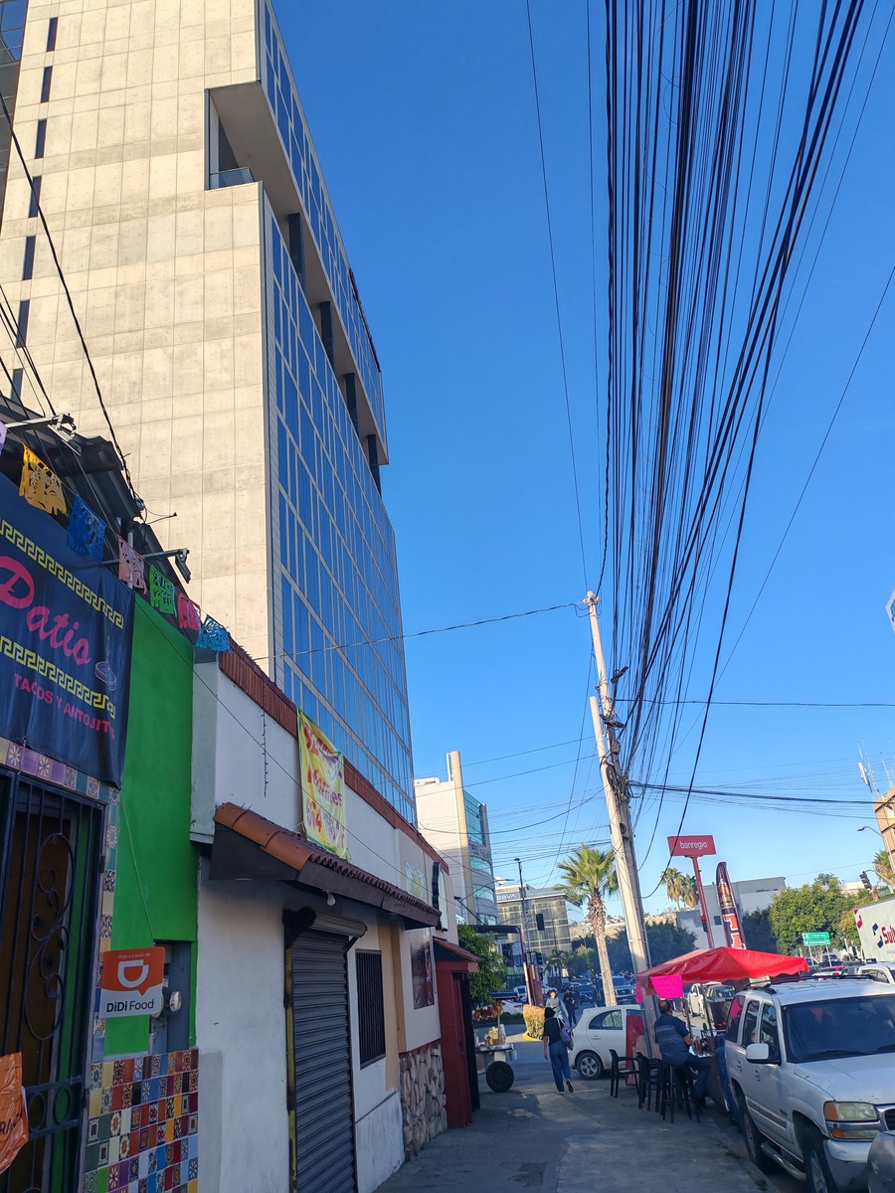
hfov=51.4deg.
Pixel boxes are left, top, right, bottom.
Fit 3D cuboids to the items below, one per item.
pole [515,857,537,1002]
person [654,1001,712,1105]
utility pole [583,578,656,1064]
[{"bbox_3d":[5.111,21.800,60.339,0.350,9.500,0.350,-8,-23,4],"label":"pole"},{"bbox_3d":[3.481,6.723,13.739,0.700,1.420,0.500,4,-24,-22],"label":"person"},{"bbox_3d":[3.701,4.676,19.909,0.450,10.390,0.450,-6,-23,5],"label":"utility pole"}]

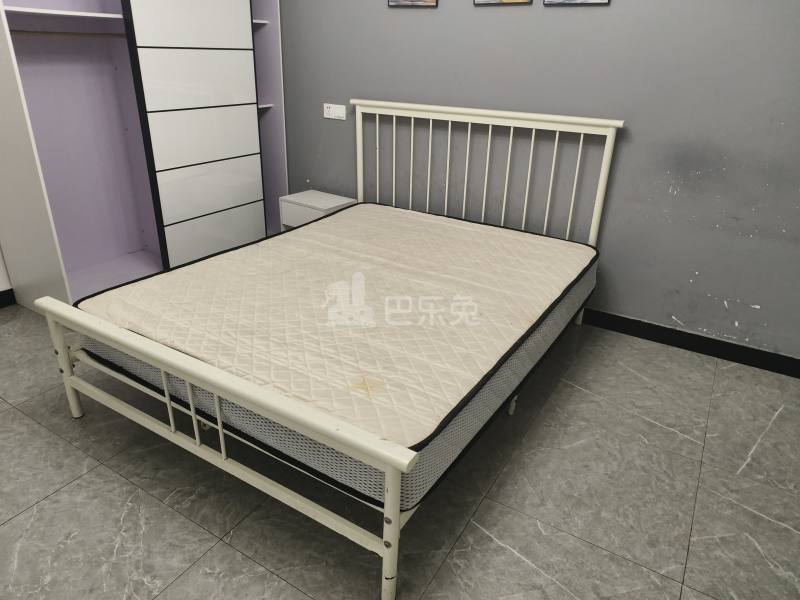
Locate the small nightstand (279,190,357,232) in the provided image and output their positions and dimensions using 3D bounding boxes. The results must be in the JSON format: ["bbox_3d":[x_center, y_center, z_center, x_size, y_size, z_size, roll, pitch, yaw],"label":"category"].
[{"bbox_3d":[-0.542,-0.436,3.600,0.415,0.497,0.300,18,29,32],"label":"small nightstand"}]

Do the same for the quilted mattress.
[{"bbox_3d":[-0.072,-0.048,2.352,1.473,0.170,1.973,16,27,29],"label":"quilted mattress"}]

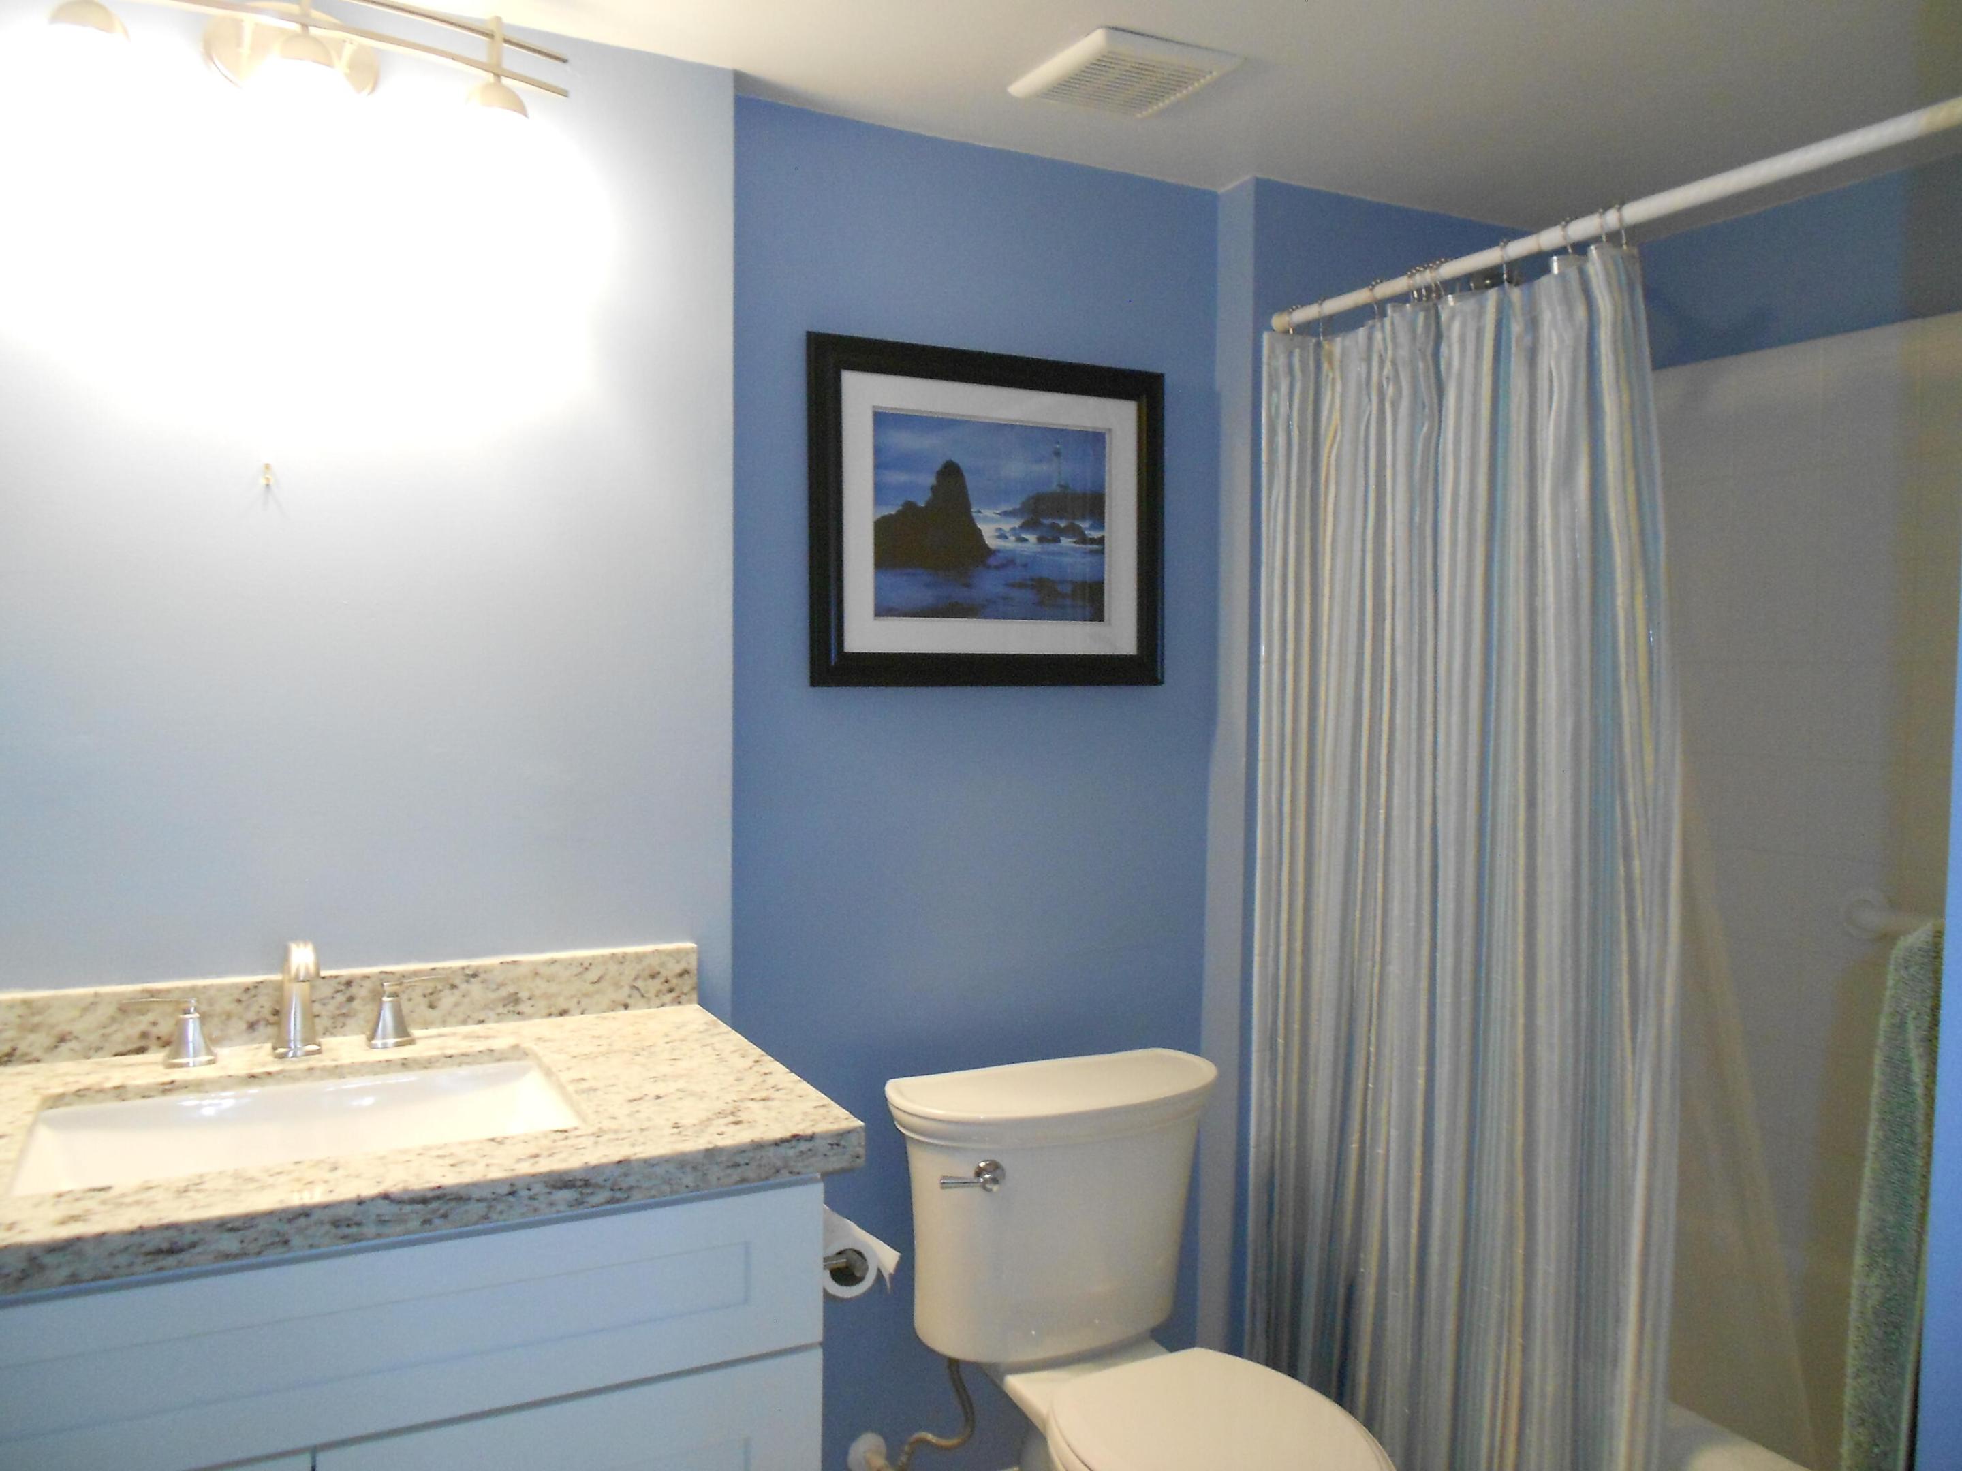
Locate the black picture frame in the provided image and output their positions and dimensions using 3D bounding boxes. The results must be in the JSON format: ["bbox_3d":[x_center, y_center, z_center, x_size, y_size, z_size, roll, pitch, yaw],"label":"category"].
[{"bbox_3d":[0.022,-0.314,2.159,0.570,0.484,0.030,-1,3,-27],"label":"black picture frame"}]

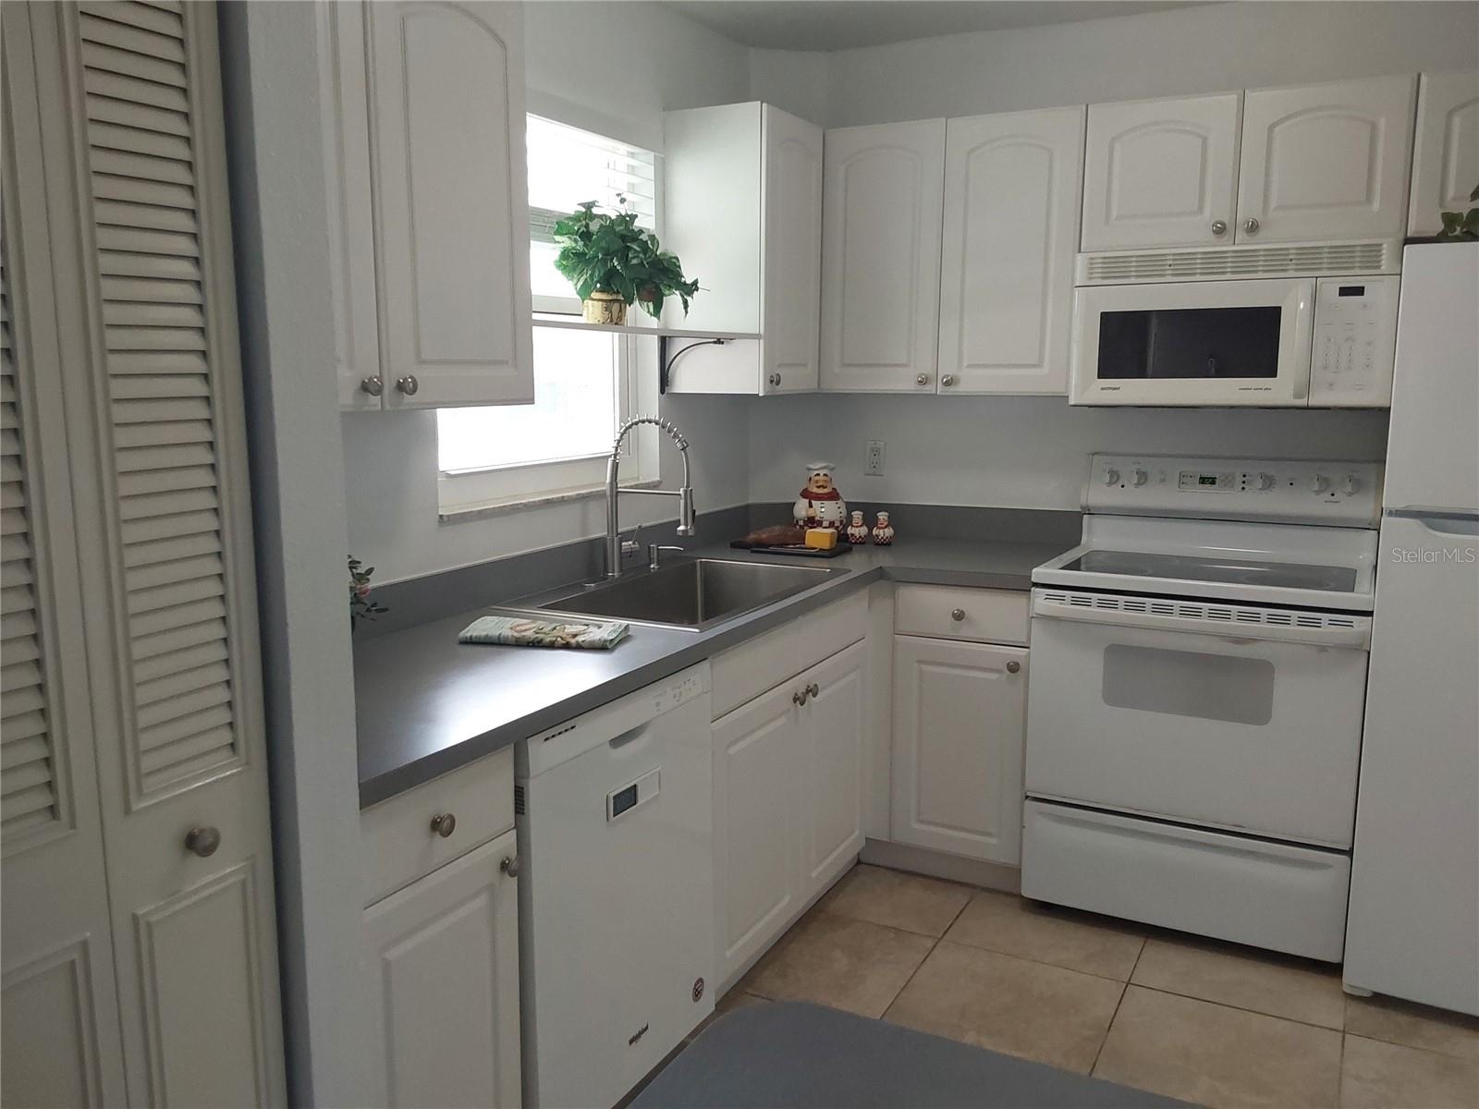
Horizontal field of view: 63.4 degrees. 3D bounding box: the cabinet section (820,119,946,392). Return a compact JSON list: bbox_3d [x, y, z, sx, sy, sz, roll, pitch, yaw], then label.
[{"bbox_3d":[0.487,-0.881,3.633,0.371,0.763,0.320,5,10,28],"label":"cabinet section"}]

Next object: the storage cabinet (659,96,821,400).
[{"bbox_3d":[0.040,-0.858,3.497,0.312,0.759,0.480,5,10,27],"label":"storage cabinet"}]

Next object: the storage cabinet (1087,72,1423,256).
[{"bbox_3d":[1.336,-0.999,3.165,0.764,0.378,0.327,5,10,27],"label":"storage cabinet"}]

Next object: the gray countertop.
[{"bbox_3d":[-0.013,0.135,2.747,1.040,0.039,2.610,5,10,27],"label":"gray countertop"}]

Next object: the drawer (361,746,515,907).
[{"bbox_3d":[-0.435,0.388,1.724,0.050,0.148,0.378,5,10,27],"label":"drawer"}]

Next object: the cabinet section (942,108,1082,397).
[{"bbox_3d":[0.822,-0.849,3.458,0.388,0.764,0.320,5,10,28],"label":"cabinet section"}]

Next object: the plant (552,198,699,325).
[{"bbox_3d":[-0.274,-0.689,2.867,0.285,0.295,0.320,5,10,27],"label":"plant"}]

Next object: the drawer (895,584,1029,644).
[{"bbox_3d":[0.707,0.132,3.436,0.371,0.134,0.480,5,10,27],"label":"drawer"}]

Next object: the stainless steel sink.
[{"bbox_3d":[-0.125,0.190,2.919,0.520,0.220,0.815,5,10,27],"label":"stainless steel sink"}]

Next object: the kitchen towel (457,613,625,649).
[{"bbox_3d":[-0.390,0.158,2.402,0.306,0.023,0.148,2,9,10],"label":"kitchen towel"}]

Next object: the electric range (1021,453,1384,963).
[{"bbox_3d":[1.234,0.354,3.208,0.768,1.182,0.660,5,10,27],"label":"electric range"}]

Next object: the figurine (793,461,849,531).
[{"bbox_3d":[0.254,-0.170,3.761,0.168,0.236,0.150,-1,9,-9],"label":"figurine"}]

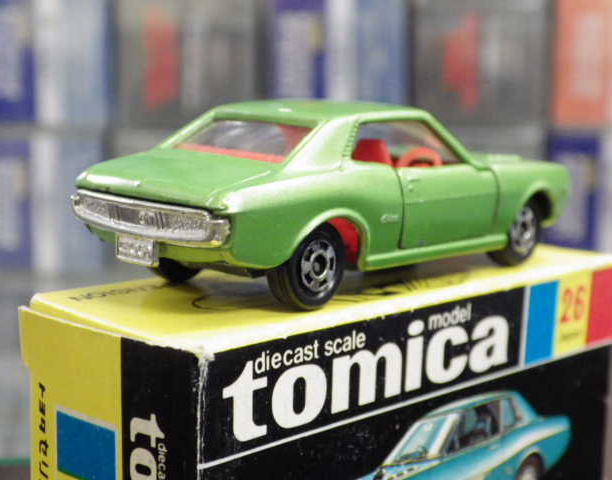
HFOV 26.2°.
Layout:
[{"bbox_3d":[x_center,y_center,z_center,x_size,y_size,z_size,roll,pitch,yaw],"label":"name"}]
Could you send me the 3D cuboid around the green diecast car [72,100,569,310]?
[{"bbox_3d":[0.005,-0.007,0.163,0.026,0.022,0.069,9,12,41],"label":"green diecast car"}]

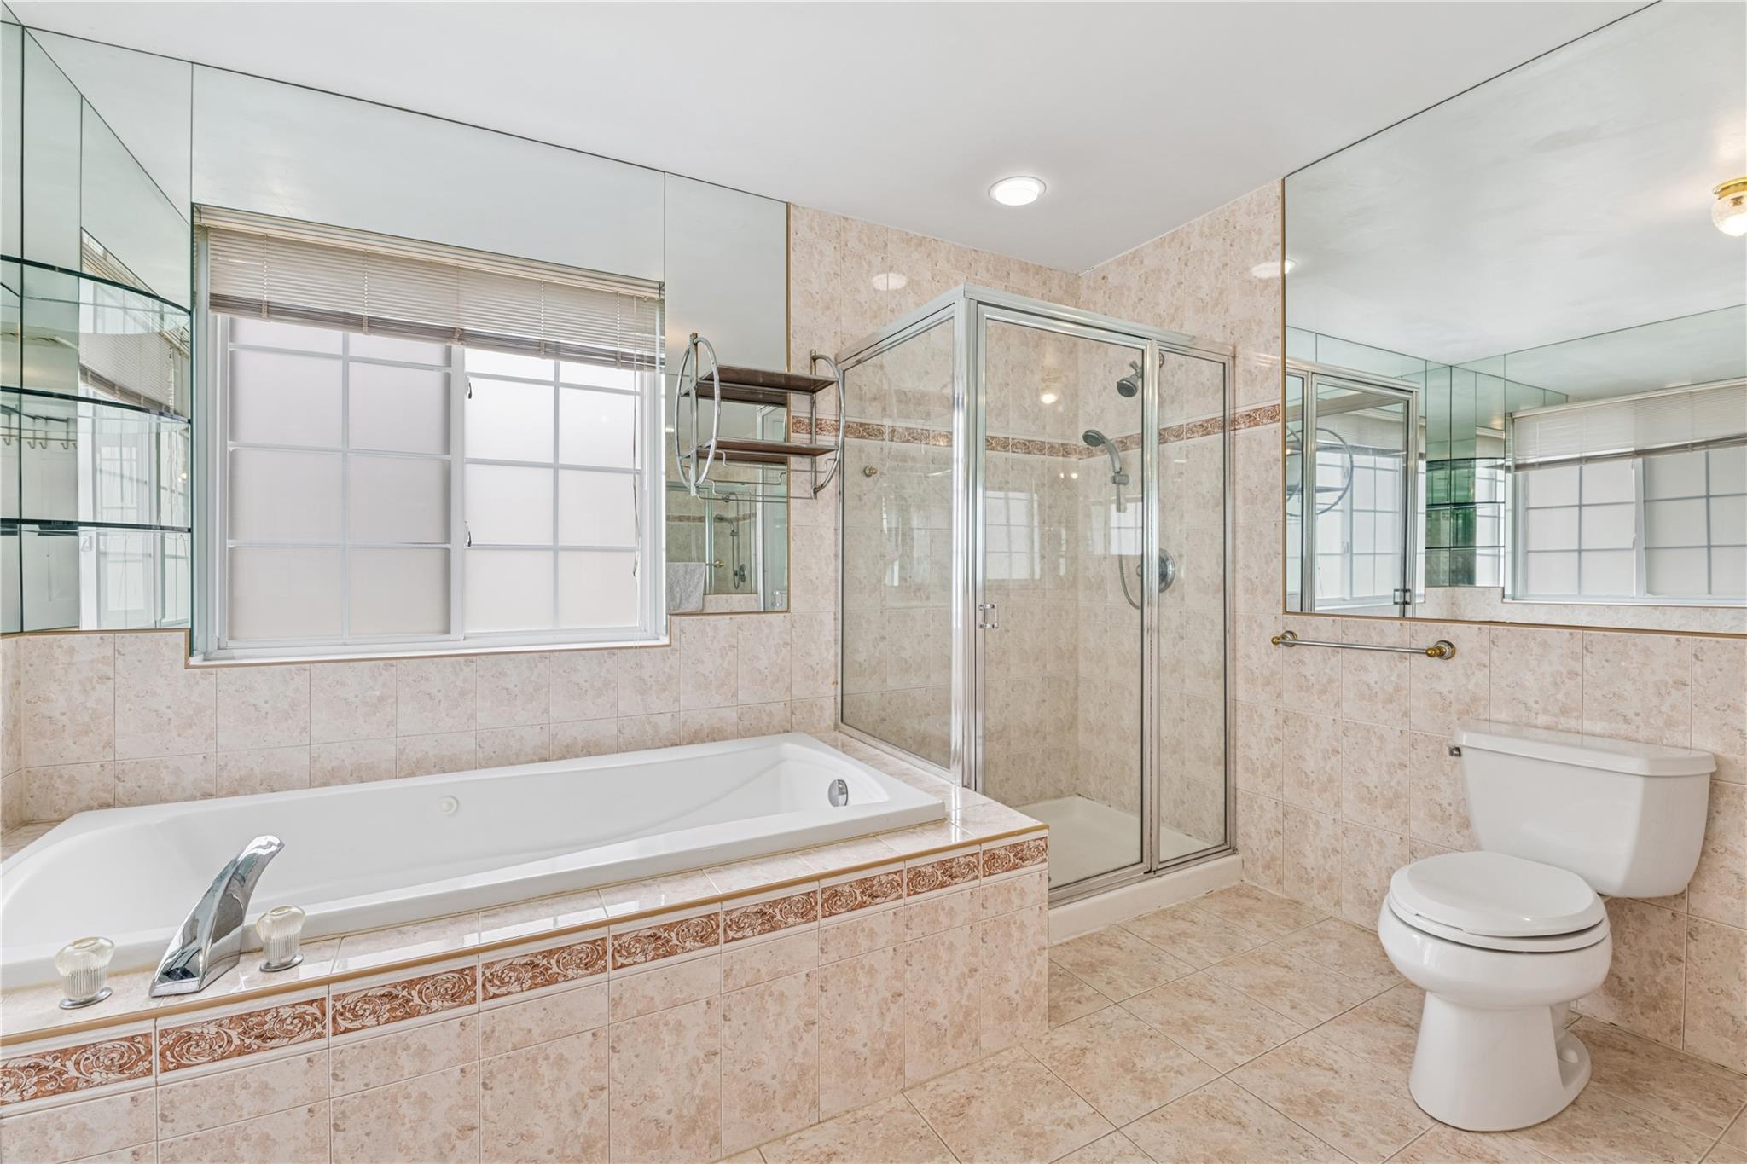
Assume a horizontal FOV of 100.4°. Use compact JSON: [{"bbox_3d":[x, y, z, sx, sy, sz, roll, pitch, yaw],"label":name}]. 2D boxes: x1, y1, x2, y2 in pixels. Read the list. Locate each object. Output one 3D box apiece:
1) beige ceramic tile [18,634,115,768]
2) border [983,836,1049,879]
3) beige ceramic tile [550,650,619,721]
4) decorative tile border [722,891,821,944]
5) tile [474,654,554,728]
[{"bbox_3d":[-2.035,0.298,1.845,0.168,0.330,0.010,0,0,-27],"label":"beige ceramic tile"},{"bbox_3d":[0.334,0.651,1.724,0.196,0.065,0.010,-1,1,-27],"label":"border"},{"bbox_3d":[-0.954,0.343,2.405,0.210,0.227,0.010,0,0,-27],"label":"beige ceramic tile"},{"bbox_3d":[-0.200,0.651,1.411,0.199,0.063,0.010,-1,1,-28],"label":"decorative tile border"},{"bbox_3d":[-1.120,0.336,2.267,0.203,0.226,0.010,-1,1,-27],"label":"tile"}]

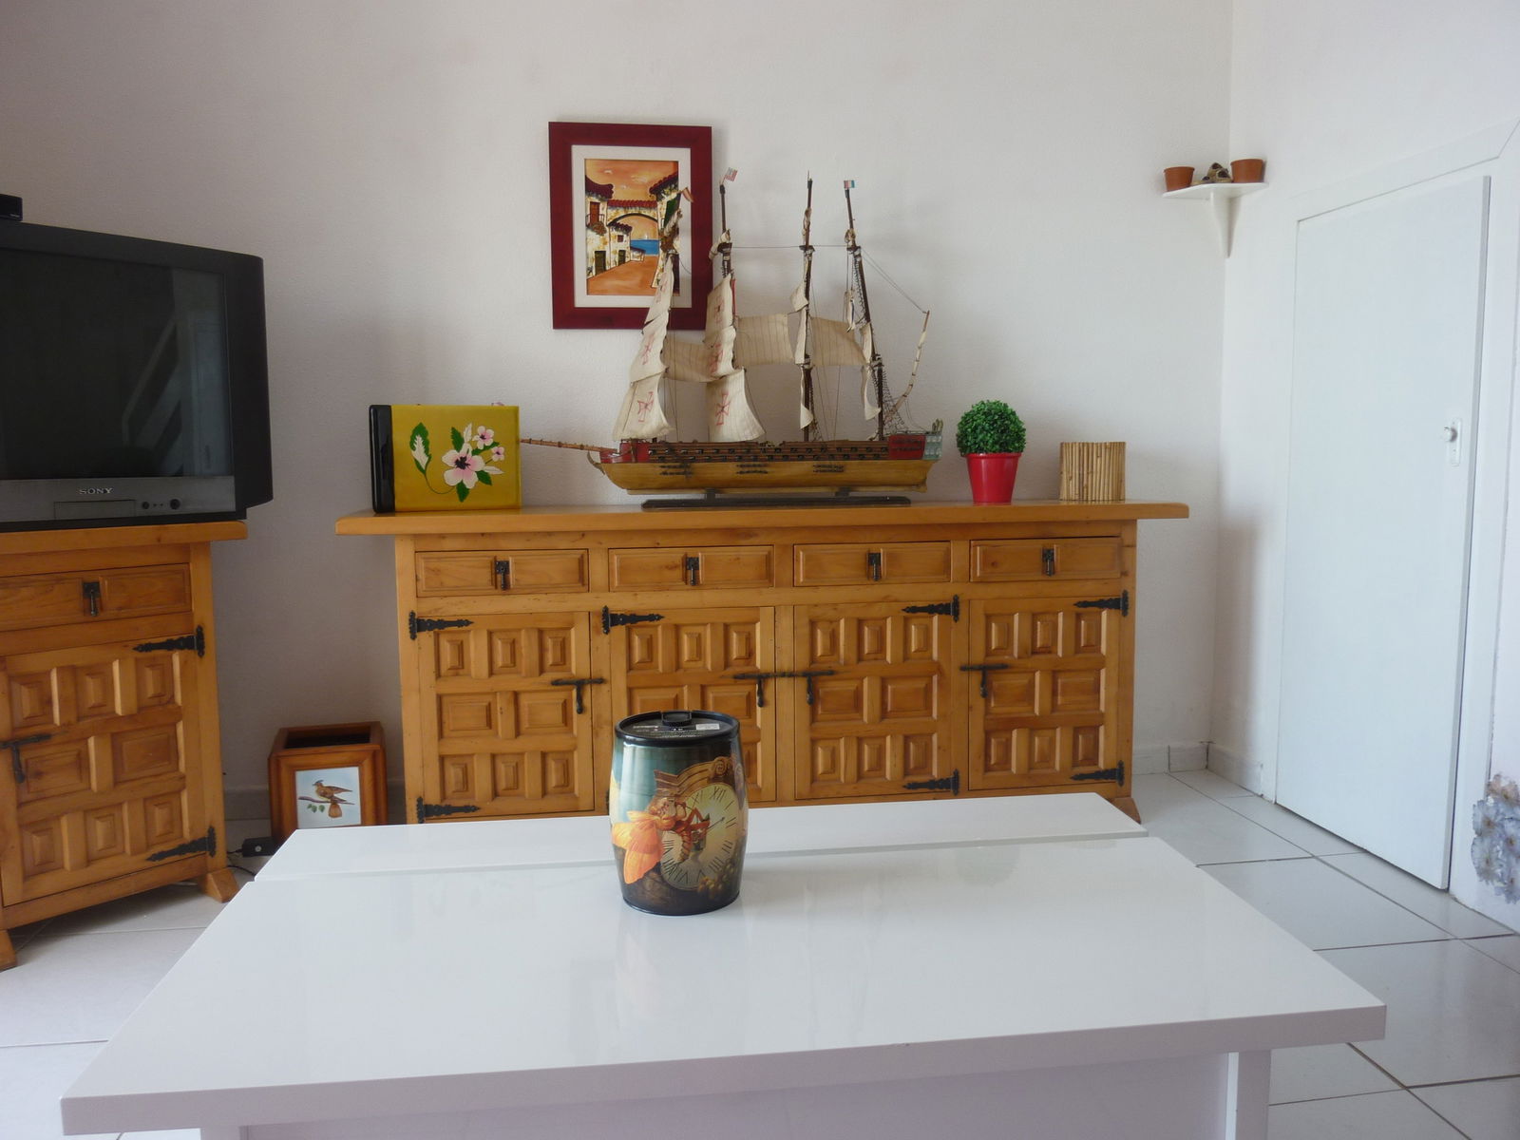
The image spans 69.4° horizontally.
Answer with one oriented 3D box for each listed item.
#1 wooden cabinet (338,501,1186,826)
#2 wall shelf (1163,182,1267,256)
[{"bbox_3d":[0.035,0.246,2.851,2.038,0.825,0.449,-1,6,-8],"label":"wooden cabinet"},{"bbox_3d":[1.290,-0.981,3.098,0.269,0.179,0.170,4,7,36],"label":"wall shelf"}]

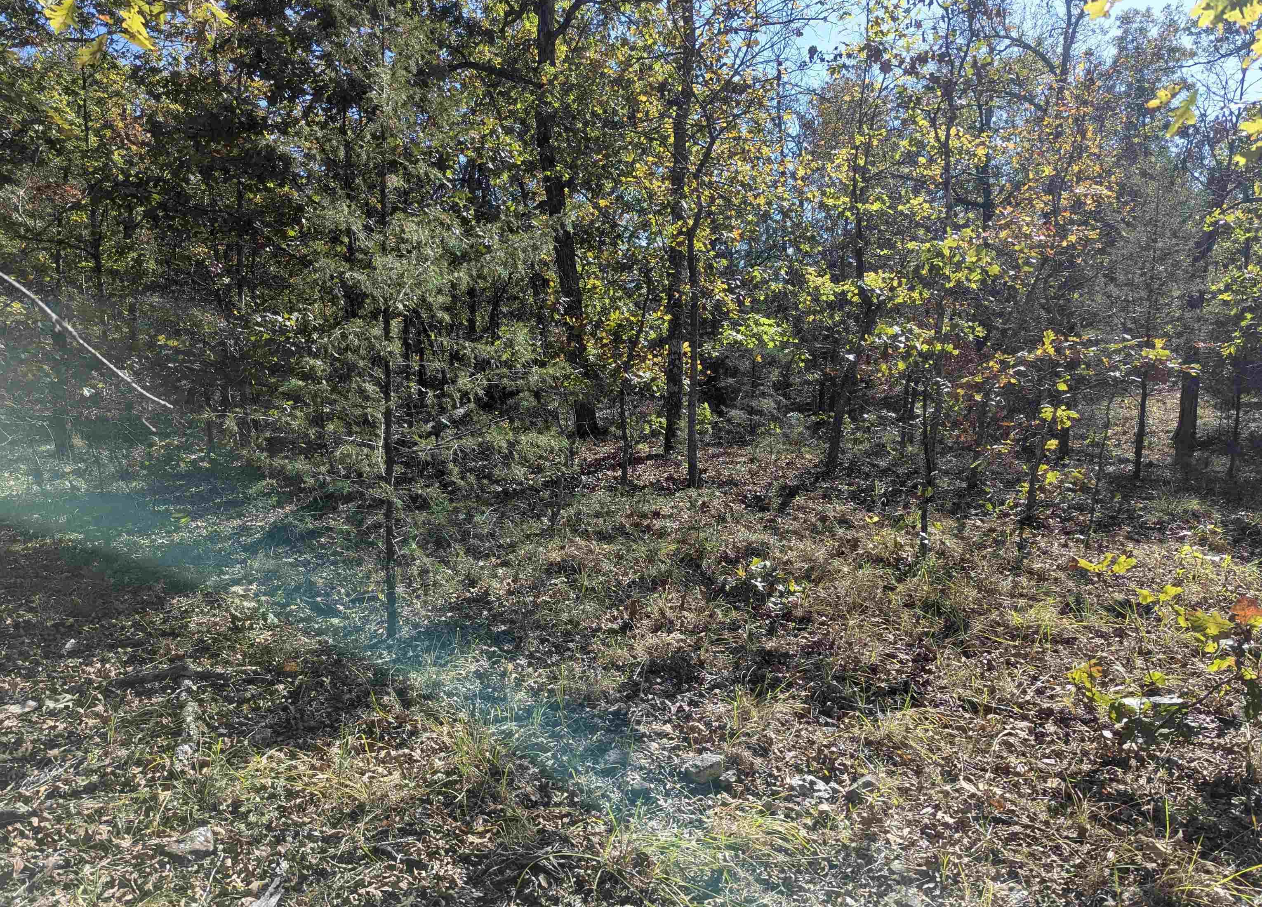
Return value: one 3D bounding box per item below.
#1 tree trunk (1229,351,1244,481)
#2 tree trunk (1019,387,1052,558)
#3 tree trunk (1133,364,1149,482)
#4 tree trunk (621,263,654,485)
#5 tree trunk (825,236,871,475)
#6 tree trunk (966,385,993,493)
[{"bbox_3d":[8.960,-0.545,12.960,0.110,1.913,0.140,3,6,35],"label":"tree trunk"},{"bbox_3d":[3.489,0.159,7.556,0.206,1.458,0.200,2,6,25],"label":"tree trunk"},{"bbox_3d":[7.631,-0.458,13.107,0.127,1.714,0.160,3,6,30],"label":"tree trunk"},{"bbox_3d":[0.091,-1.109,12.520,0.467,3.115,0.330,0,5,0],"label":"tree trunk"},{"bbox_3d":[3.451,-1.576,13.998,0.643,3.785,0.450,1,5,14],"label":"tree trunk"},{"bbox_3d":[4.712,-0.206,11.851,0.273,1.433,0.250,2,5,22],"label":"tree trunk"}]

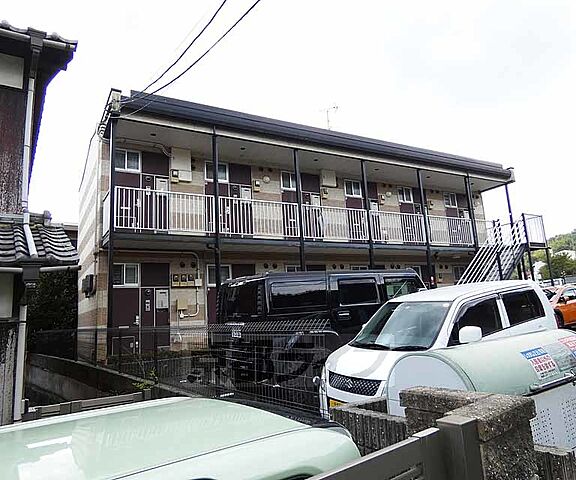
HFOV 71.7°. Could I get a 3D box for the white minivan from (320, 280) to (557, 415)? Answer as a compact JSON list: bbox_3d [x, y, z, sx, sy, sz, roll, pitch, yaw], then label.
[{"bbox_3d":[2.062,1.477,5.192,3.400,1.650,1.500,0,-10,-33],"label":"white minivan"}]

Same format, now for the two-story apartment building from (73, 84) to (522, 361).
[{"bbox_3d":[0.872,0.641,16.949,16.632,7.155,8.775,2,-11,-30],"label":"two-story apartment building"}]

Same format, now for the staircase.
[{"bbox_3d":[7.498,1.232,15.097,4.263,4.496,1.299,2,-11,-29],"label":"staircase"}]

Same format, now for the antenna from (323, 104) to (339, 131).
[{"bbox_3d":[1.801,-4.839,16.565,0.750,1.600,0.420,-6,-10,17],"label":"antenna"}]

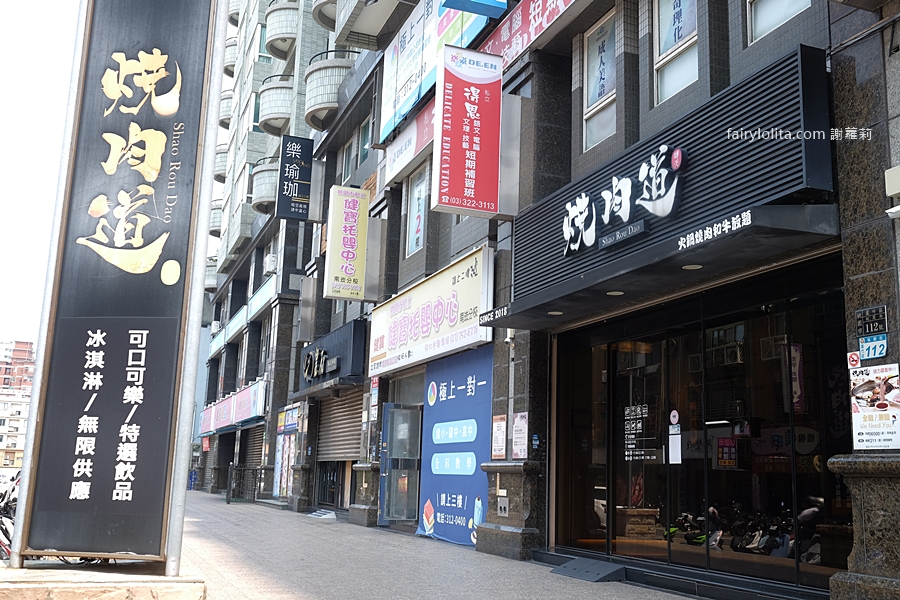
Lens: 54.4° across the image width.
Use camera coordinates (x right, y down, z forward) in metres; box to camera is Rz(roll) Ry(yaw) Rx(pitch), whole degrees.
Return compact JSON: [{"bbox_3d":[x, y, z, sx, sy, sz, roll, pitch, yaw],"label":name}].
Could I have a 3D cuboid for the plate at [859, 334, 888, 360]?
[{"bbox_3d":[3.098,0.346,6.411,0.009,0.159,0.234,7,-13,-21],"label":"plate"}]

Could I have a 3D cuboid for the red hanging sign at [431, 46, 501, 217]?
[{"bbox_3d":[0.249,-2.390,12.486,0.903,2.374,0.336,7,-13,-21],"label":"red hanging sign"}]

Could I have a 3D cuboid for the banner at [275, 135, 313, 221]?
[{"bbox_3d":[-4.438,-3.464,25.035,0.883,2.400,0.283,7,-13,-21],"label":"banner"}]

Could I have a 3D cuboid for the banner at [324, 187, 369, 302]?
[{"bbox_3d":[-2.170,-1.195,18.590,0.789,2.401,0.267,7,-13,-21],"label":"banner"}]

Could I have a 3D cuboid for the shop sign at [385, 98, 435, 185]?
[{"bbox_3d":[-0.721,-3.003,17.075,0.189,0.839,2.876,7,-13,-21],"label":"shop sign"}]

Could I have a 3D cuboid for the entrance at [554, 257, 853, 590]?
[{"bbox_3d":[2.333,1.374,9.212,0.179,2.763,5.064,7,-13,-21],"label":"entrance"}]

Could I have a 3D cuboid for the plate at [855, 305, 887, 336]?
[{"bbox_3d":[3.100,0.157,6.446,0.021,0.199,0.272,7,-13,-21],"label":"plate"}]

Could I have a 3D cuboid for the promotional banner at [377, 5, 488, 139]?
[{"bbox_3d":[-0.402,-4.924,16.608,0.132,2.150,5.639,7,-13,-21],"label":"promotional banner"}]

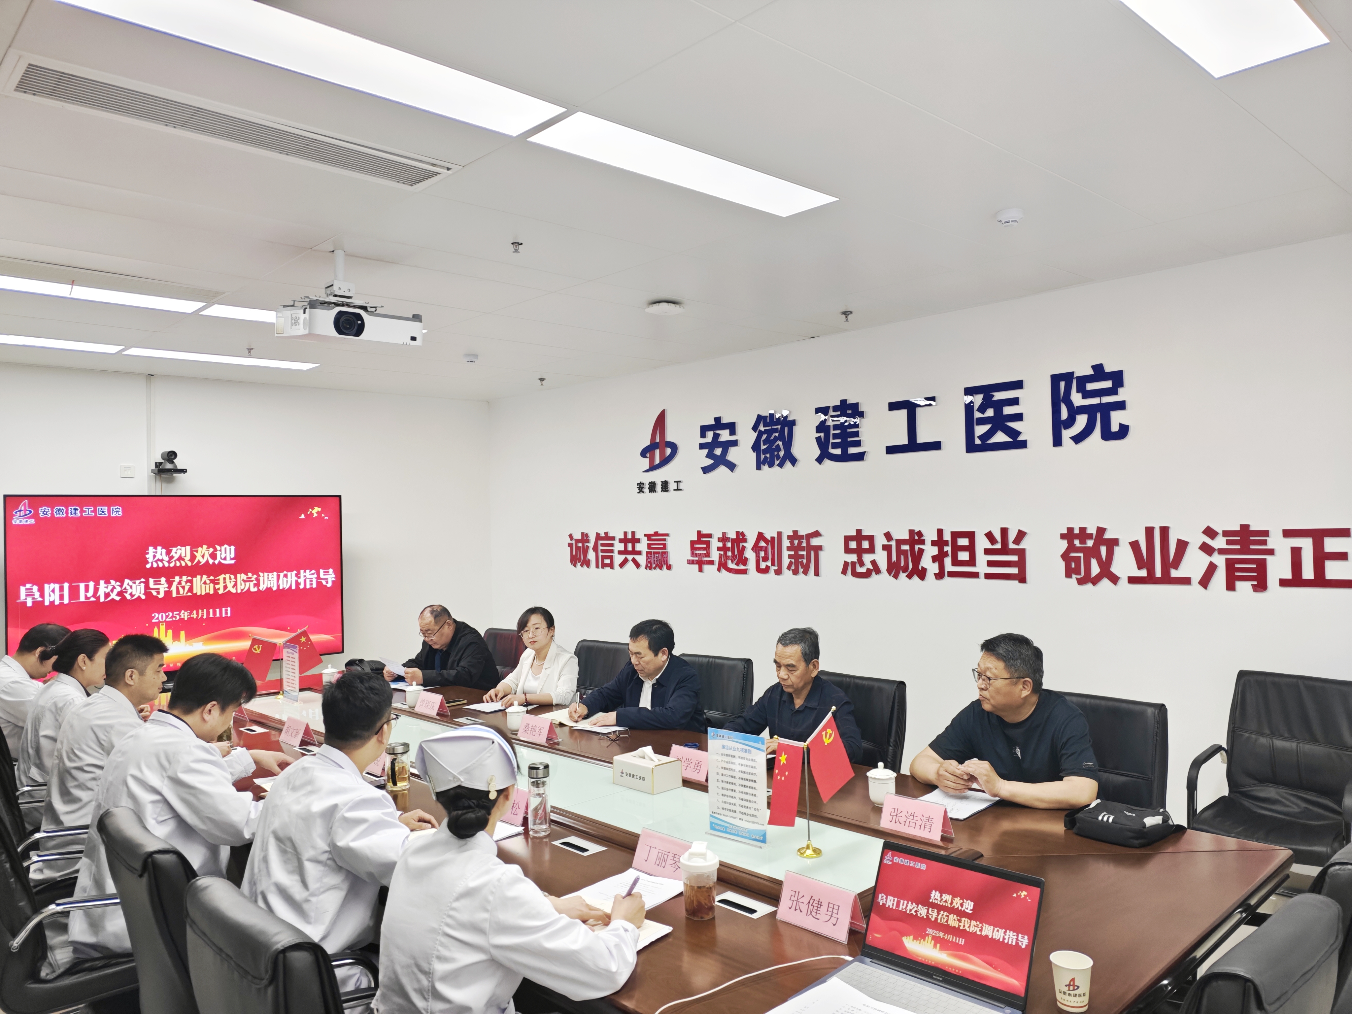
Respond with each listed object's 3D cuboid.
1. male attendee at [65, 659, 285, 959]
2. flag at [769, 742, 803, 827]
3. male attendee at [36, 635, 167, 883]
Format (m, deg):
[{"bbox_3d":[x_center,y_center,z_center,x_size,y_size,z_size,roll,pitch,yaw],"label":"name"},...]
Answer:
[{"bbox_3d":[-1.594,1.129,3.061,0.620,1.240,0.860,-2,-1,41],"label":"male attendee"},{"bbox_3d":[0.293,0.730,2.469,0.030,0.235,0.180,-2,-1,34],"label":"flag"},{"bbox_3d":[-2.110,1.162,3.714,0.760,1.300,0.520,-1,-1,-44],"label":"male attendee"}]

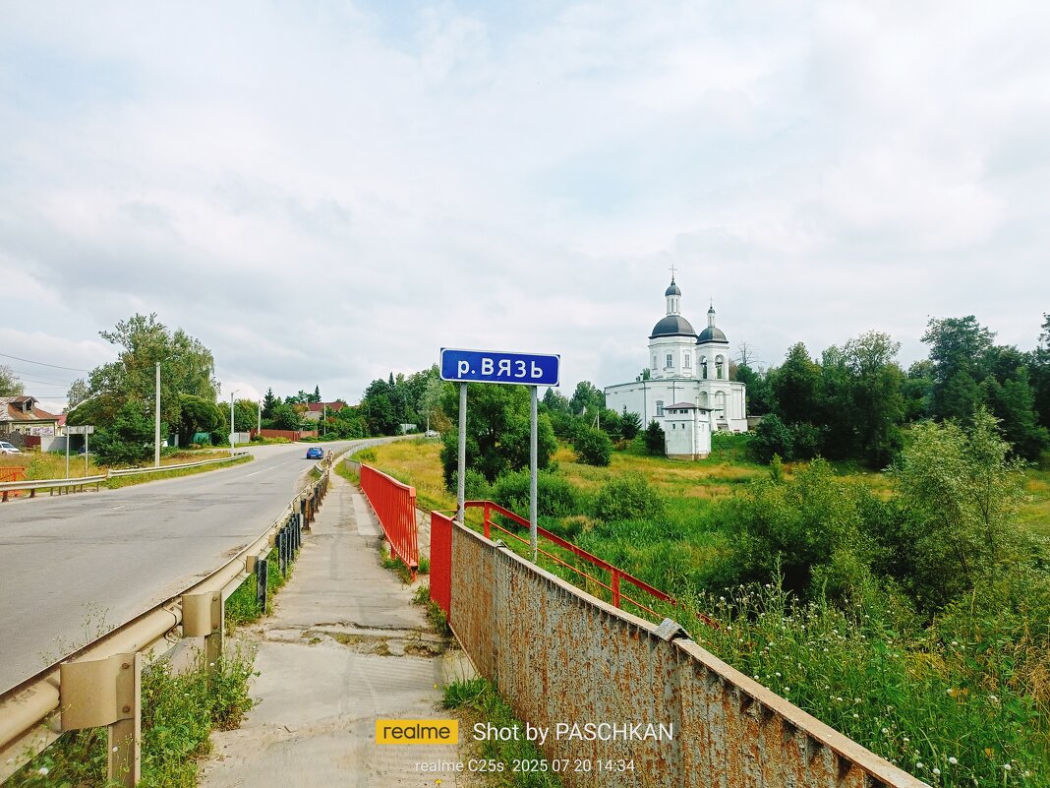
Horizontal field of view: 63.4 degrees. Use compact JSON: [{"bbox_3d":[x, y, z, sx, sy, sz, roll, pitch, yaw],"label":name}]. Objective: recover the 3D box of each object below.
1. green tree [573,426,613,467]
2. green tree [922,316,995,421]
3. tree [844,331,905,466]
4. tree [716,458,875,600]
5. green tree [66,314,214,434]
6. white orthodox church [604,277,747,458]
[{"bbox_3d":[7.930,6.130,100.000,4.630,4.860,4.490,0,-3,0],"label":"green tree"},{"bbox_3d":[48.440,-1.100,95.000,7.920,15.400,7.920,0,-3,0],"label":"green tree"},{"bbox_3d":[41.151,0.579,100.000,6.962,15.655,6.962,0,-3,0],"label":"tree"},{"bbox_3d":[7.180,3.650,22.500,4.220,3.850,4.010,0,-3,0],"label":"tree"},{"bbox_3d":[-37.775,-1.167,84.000,14.525,13.340,13.072,0,-3,0],"label":"green tree"},{"bbox_3d":[26.800,-6.794,149.474,19.000,29.000,30.000,1,-3,-16],"label":"white orthodox church"}]

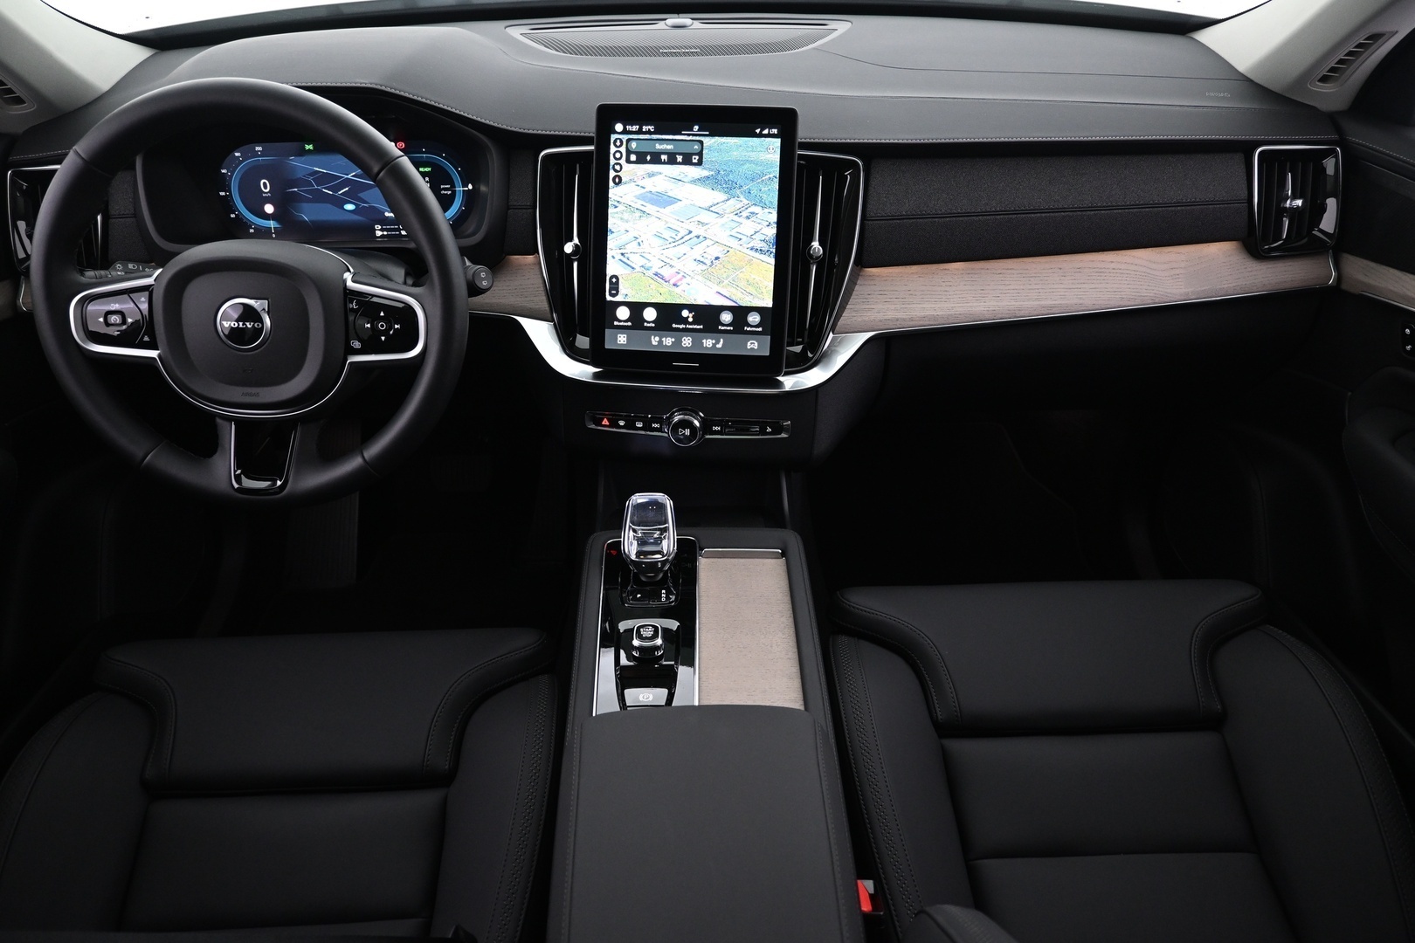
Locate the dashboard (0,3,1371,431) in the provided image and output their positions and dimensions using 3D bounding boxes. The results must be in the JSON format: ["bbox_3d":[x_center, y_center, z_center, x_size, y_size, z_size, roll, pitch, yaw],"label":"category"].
[{"bbox_3d":[-0.030,-0.331,1.167,1.430,0.365,0.555,-1,33,-1],"label":"dashboard"}]

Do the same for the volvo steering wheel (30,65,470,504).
[{"bbox_3d":[-0.405,-0.154,0.871,0.375,0.370,0.100,0,11,-3],"label":"volvo steering wheel"}]

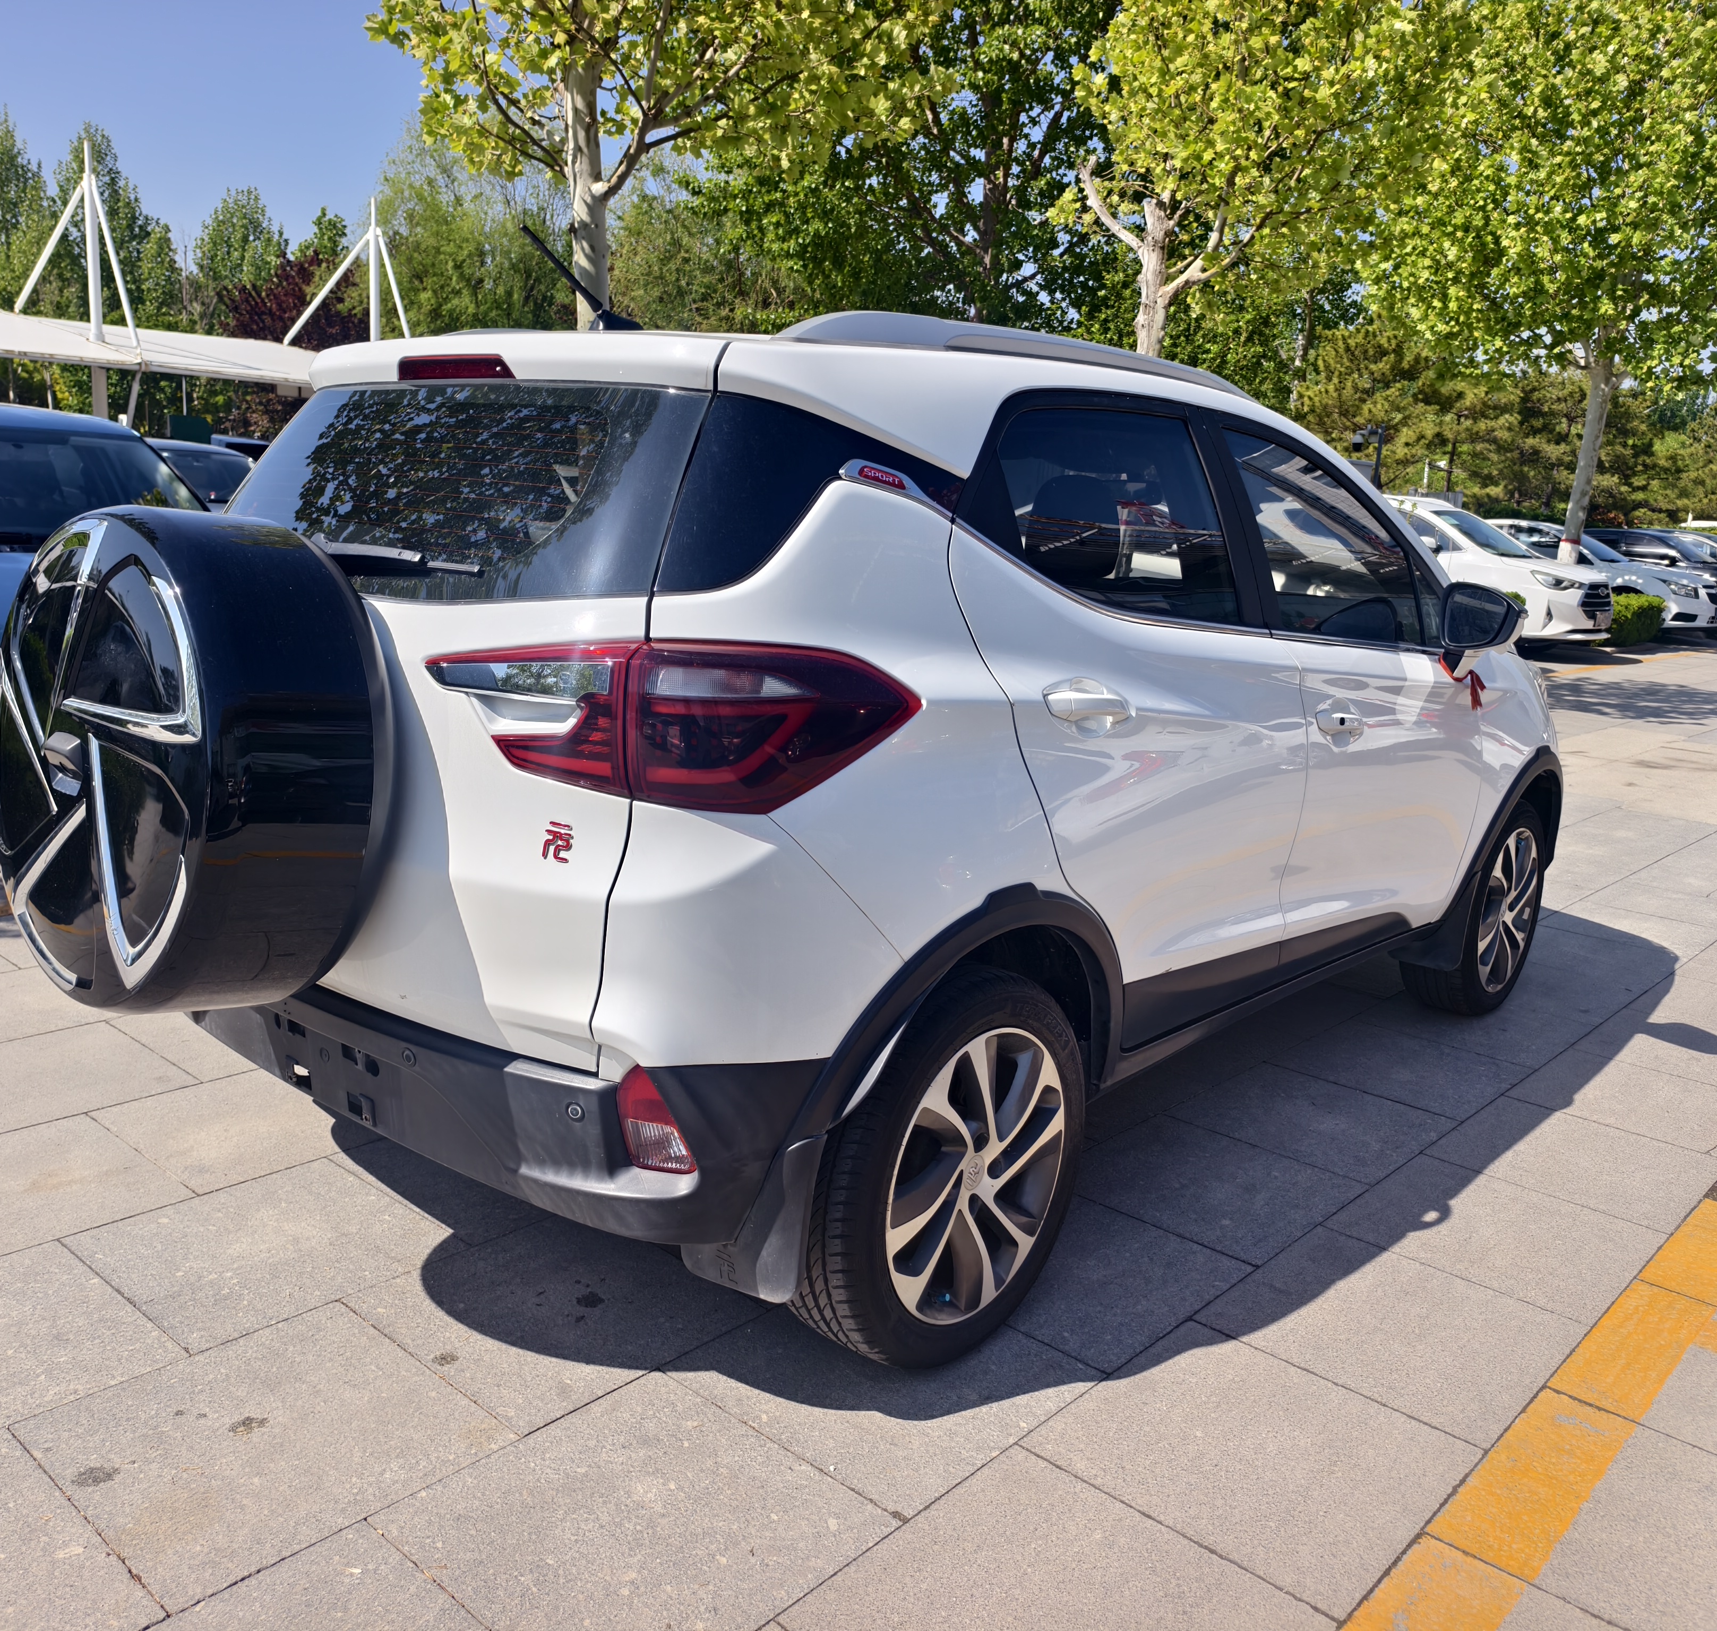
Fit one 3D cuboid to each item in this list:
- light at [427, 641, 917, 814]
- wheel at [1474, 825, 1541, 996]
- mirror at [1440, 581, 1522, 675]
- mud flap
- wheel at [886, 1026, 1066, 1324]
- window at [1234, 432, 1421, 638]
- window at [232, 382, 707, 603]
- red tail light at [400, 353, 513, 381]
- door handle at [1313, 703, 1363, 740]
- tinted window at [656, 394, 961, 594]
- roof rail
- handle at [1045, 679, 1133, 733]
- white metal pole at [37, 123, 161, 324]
[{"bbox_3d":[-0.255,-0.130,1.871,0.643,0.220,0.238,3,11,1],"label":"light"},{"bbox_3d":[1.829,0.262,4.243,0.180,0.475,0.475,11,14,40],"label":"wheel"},{"bbox_3d":[1.485,-0.441,3.436,0.190,0.195,0.130,12,15,40],"label":"mirror"},{"bbox_3d":[-0.158,0.579,2.097,0.260,0.270,0.070,12,15,40],"label":"mud flap"},{"bbox_3d":[0.140,0.566,2.376,0.180,0.475,0.475,11,14,40],"label":"wheel"},{"bbox_3d":[1.048,-0.588,3.175,0.055,0.455,0.850,-12,-1,42],"label":"window"},{"bbox_3d":[-0.721,-0.512,2.303,1.370,0.367,0.109,12,-7,40],"label":"window"},{"bbox_3d":[-0.650,-0.708,2.298,0.320,0.042,0.045,12,9,40],"label":"red tail light"},{"bbox_3d":[1.007,-0.195,3.011,0.055,0.075,0.210,12,15,40],"label":"door handle"},{"bbox_3d":[-0.045,-0.427,1.962,0.513,0.288,0.132,-2,-6,-38],"label":"tinted window"},{"bbox_3d":[0.358,-0.803,2.522,0.075,0.080,1.440,12,17,40],"label":"roof rail"},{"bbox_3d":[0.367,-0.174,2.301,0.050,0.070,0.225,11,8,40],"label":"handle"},{"bbox_3d":[-10.735,-8.031,20.000,1.200,2.900,1.700,12,15,40],"label":"white metal pole"}]

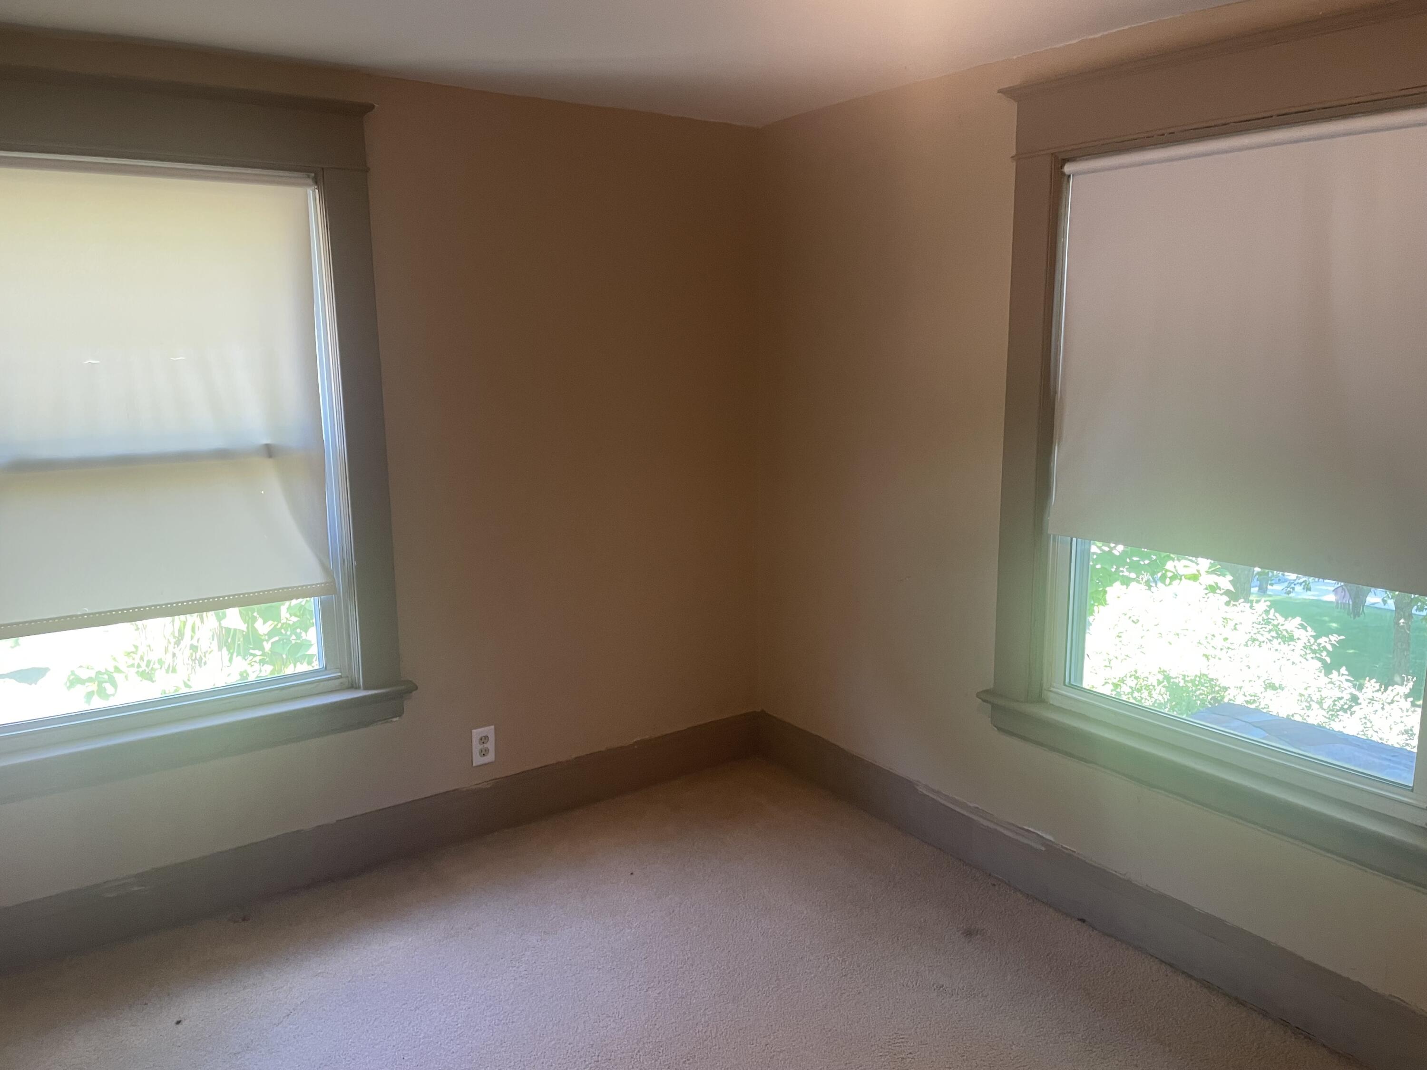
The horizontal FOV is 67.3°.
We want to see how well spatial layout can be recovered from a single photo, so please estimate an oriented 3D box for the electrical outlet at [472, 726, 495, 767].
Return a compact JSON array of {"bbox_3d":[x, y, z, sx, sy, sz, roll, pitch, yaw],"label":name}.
[{"bbox_3d":[-0.704,0.646,3.284,0.071,0.116,0.010,-8,13,-34],"label":"electrical outlet"}]

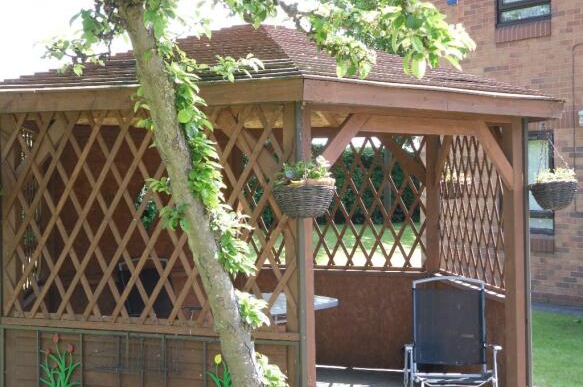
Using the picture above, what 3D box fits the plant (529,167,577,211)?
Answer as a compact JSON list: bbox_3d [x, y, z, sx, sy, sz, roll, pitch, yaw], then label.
[{"bbox_3d":[1.653,-0.025,5.859,0.305,0.280,0.300,-1,1,0],"label":"plant"}]

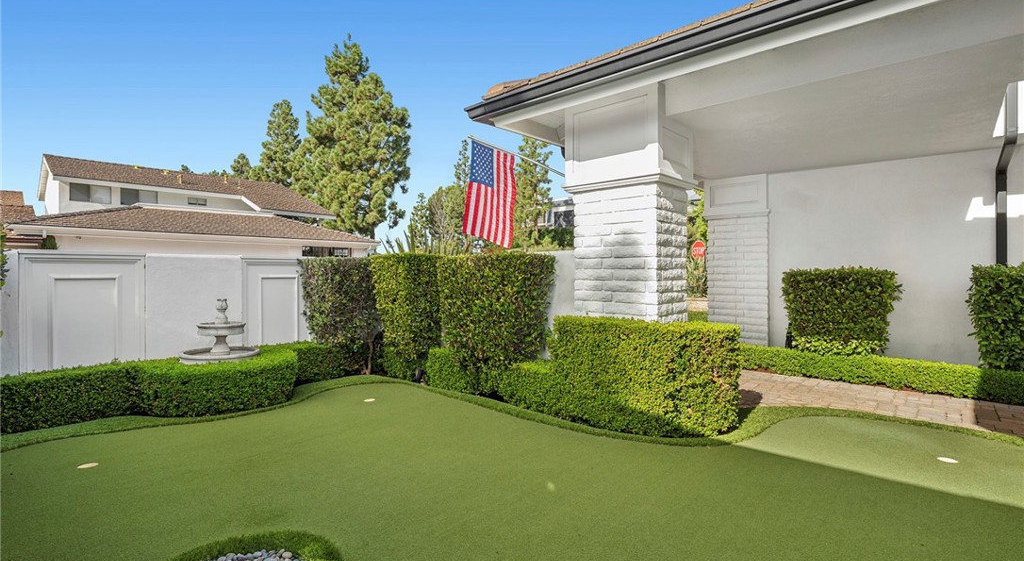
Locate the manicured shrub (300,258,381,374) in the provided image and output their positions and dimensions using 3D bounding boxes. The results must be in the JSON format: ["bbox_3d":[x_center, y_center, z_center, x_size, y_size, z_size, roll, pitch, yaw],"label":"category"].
[{"bbox_3d":[-2.187,0.412,5.864,0.650,1.400,0.780,1,2,41],"label":"manicured shrub"}]

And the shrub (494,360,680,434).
[{"bbox_3d":[0.631,0.980,4.010,1.750,0.410,0.420,1,2,41],"label":"shrub"}]

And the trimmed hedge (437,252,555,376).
[{"bbox_3d":[-0.217,0.431,4.913,1.220,1.430,0.540,1,2,41],"label":"trimmed hedge"}]

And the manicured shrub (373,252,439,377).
[{"bbox_3d":[-1.383,0.411,5.918,0.870,1.420,0.500,1,2,41],"label":"manicured shrub"}]

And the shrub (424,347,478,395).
[{"bbox_3d":[-0.570,0.960,5.006,0.680,0.400,0.370,1,2,41],"label":"shrub"}]

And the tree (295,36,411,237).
[{"bbox_3d":[-9.800,-7.101,27.863,7.100,15.600,7.100,0,1,-19],"label":"tree"}]

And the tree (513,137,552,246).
[{"bbox_3d":[1.100,-3.421,23.936,2.200,8.400,2.200,0,1,0],"label":"tree"}]

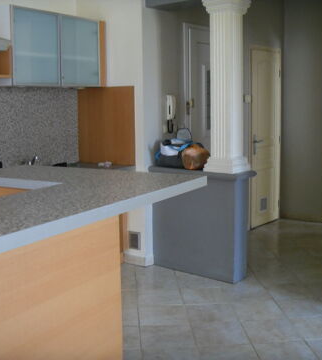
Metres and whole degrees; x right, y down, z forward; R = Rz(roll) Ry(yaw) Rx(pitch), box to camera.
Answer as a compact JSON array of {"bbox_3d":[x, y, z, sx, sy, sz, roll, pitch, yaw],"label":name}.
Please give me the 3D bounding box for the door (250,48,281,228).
[{"bbox_3d":[1.218,-0.474,6.318,0.050,2.030,0.741,6,11,38],"label":"door"}]

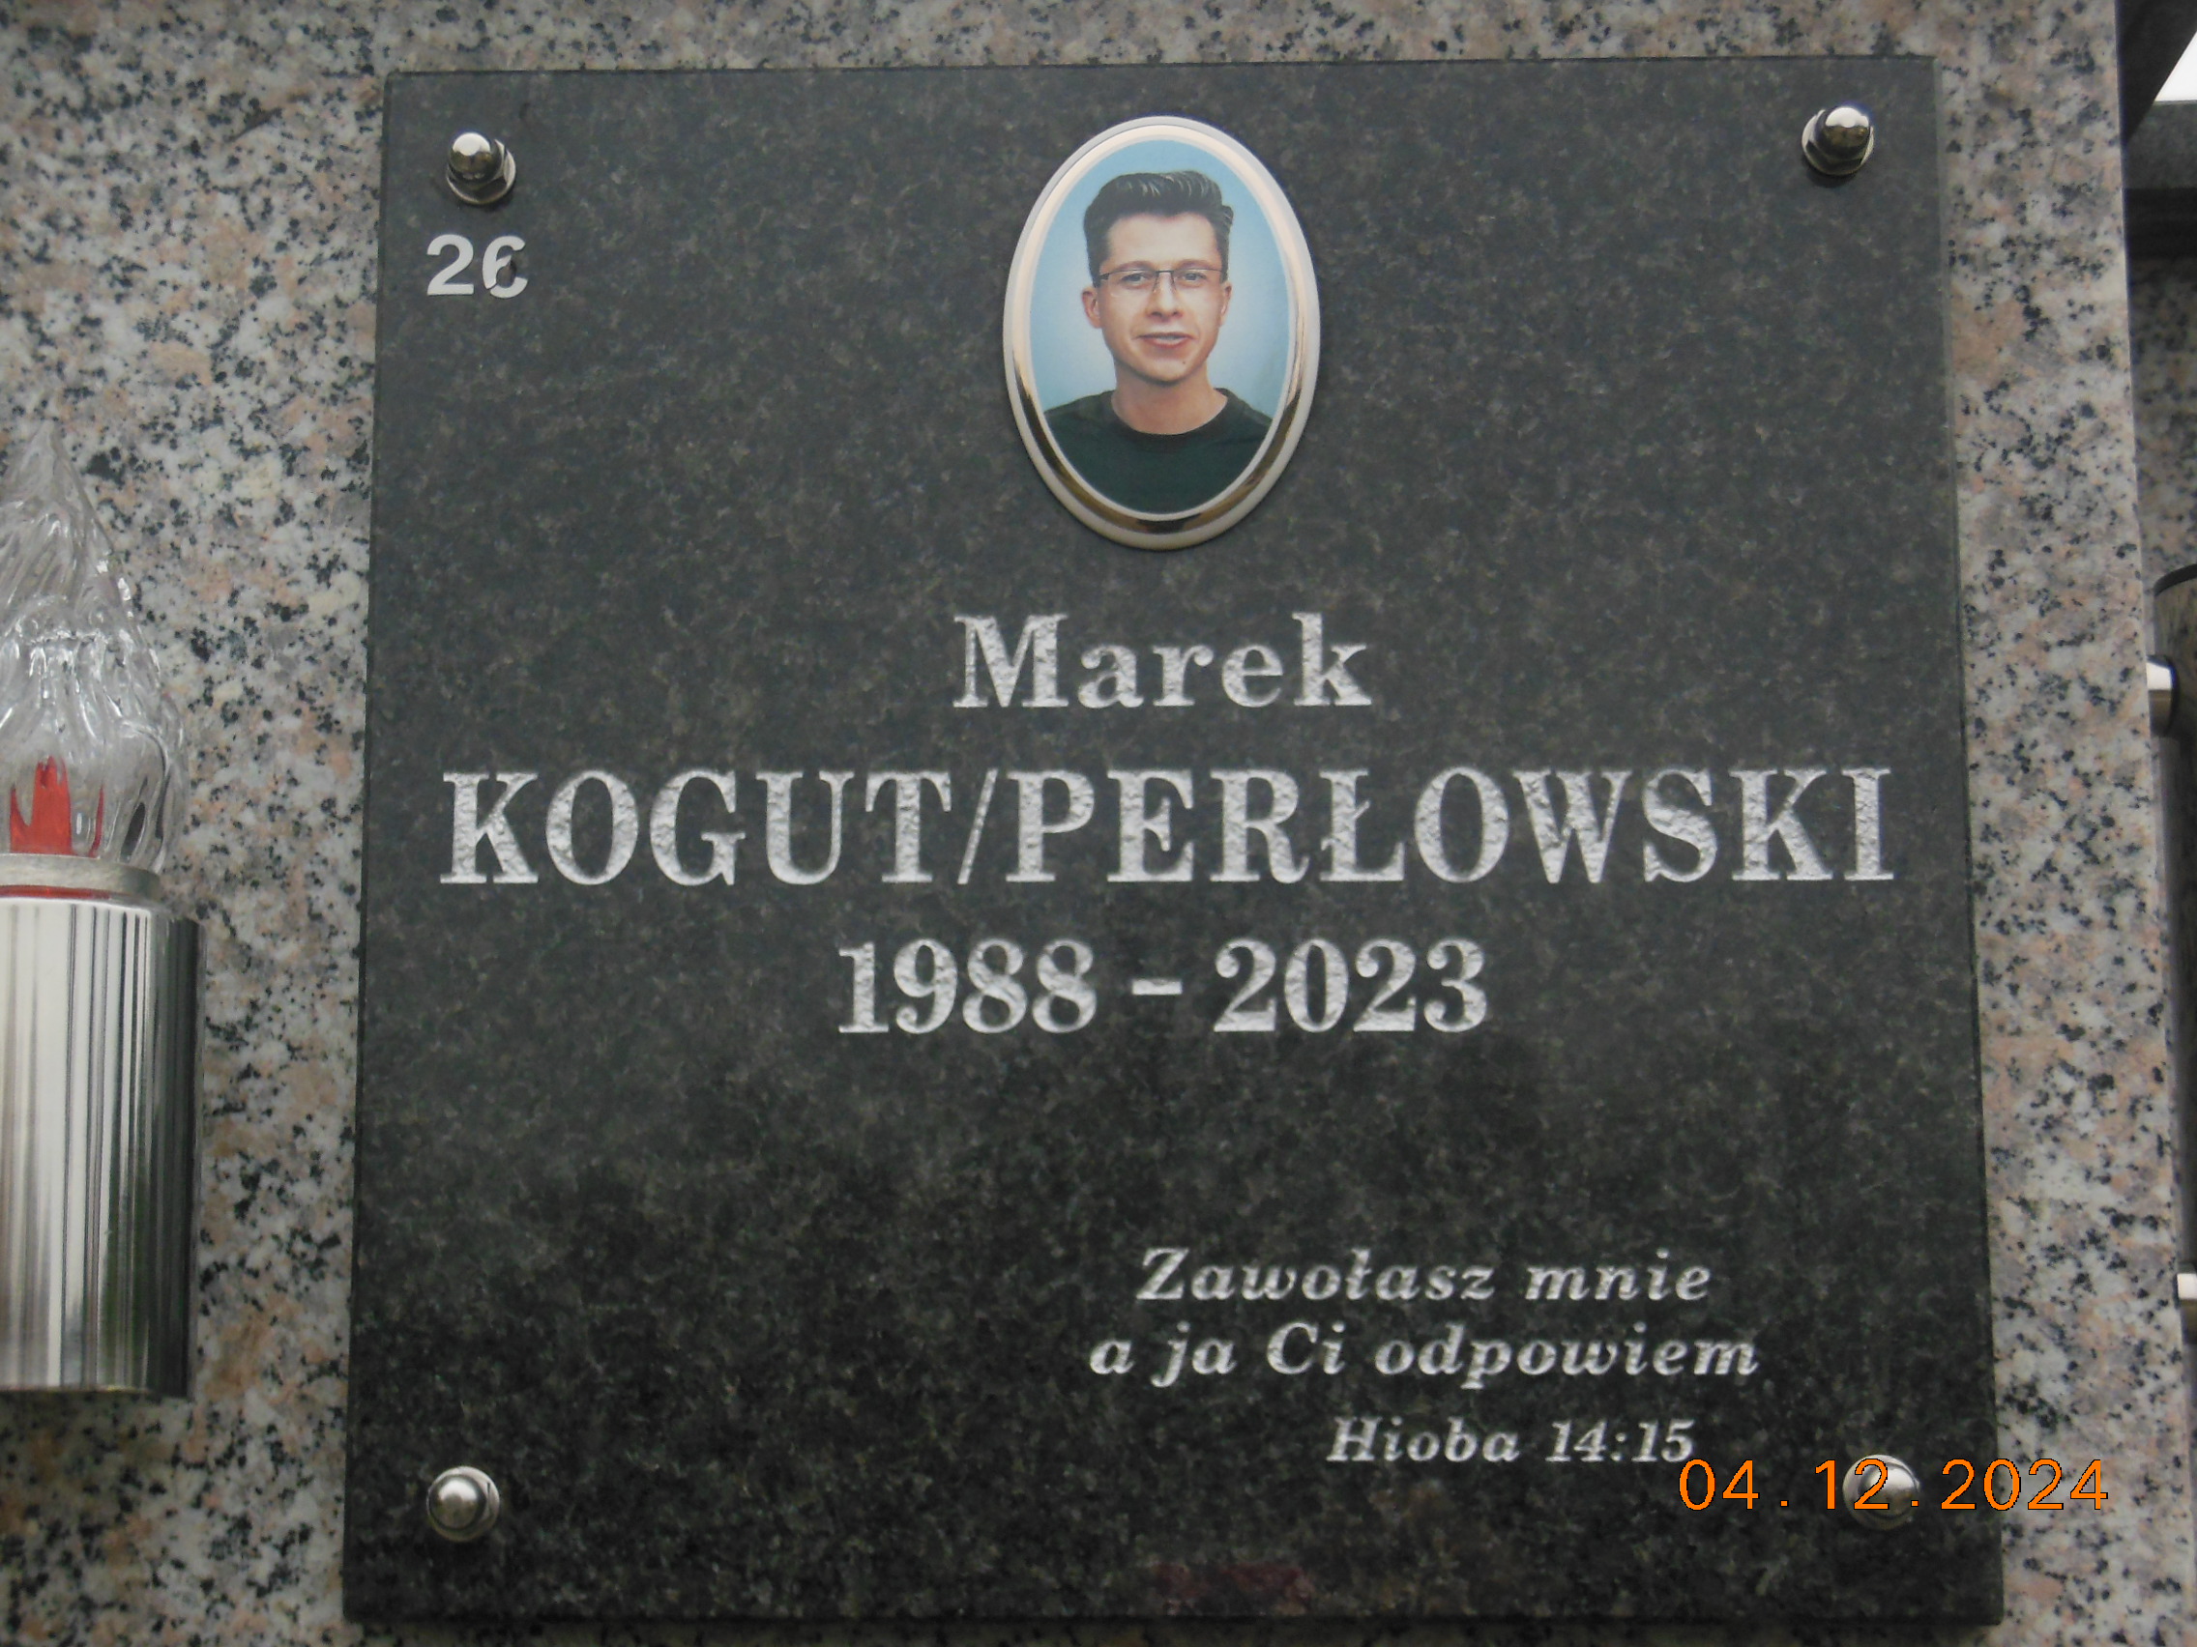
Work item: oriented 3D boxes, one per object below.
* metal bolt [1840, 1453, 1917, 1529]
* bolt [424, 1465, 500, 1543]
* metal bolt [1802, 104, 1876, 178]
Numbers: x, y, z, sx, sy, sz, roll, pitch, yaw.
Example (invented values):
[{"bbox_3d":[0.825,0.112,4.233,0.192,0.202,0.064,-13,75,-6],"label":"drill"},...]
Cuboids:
[{"bbox_3d":[0.173,0.146,0.918,0.017,0.017,0.014,0,-11,1],"label":"metal bolt"},{"bbox_3d":[-0.141,0.150,0.924,0.017,0.017,0.014,0,-11,1],"label":"bolt"},{"bbox_3d":[0.174,-0.161,0.976,0.017,0.017,0.014,0,-11,1],"label":"metal bolt"}]

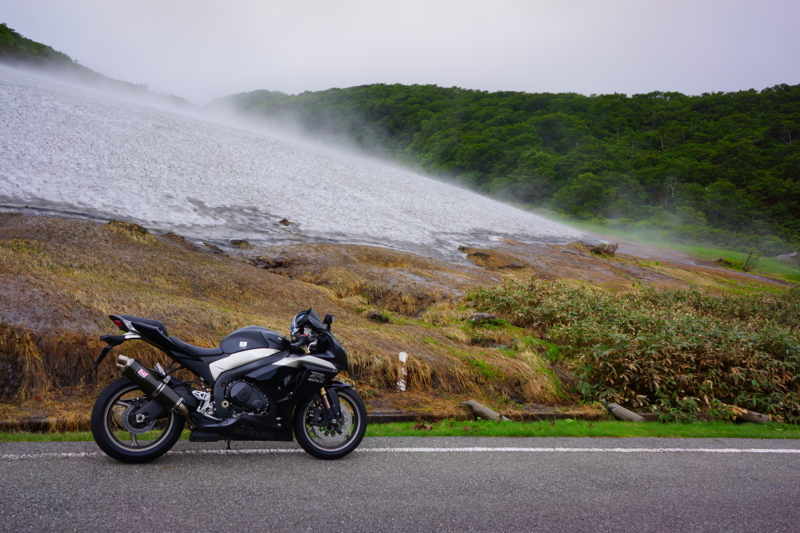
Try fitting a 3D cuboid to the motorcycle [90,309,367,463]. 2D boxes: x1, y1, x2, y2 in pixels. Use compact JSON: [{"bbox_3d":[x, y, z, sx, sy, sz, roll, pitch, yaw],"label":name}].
[{"bbox_3d":[-1.214,0.892,5.075,2.040,1.140,0.740,5,-7,-18],"label":"motorcycle"}]

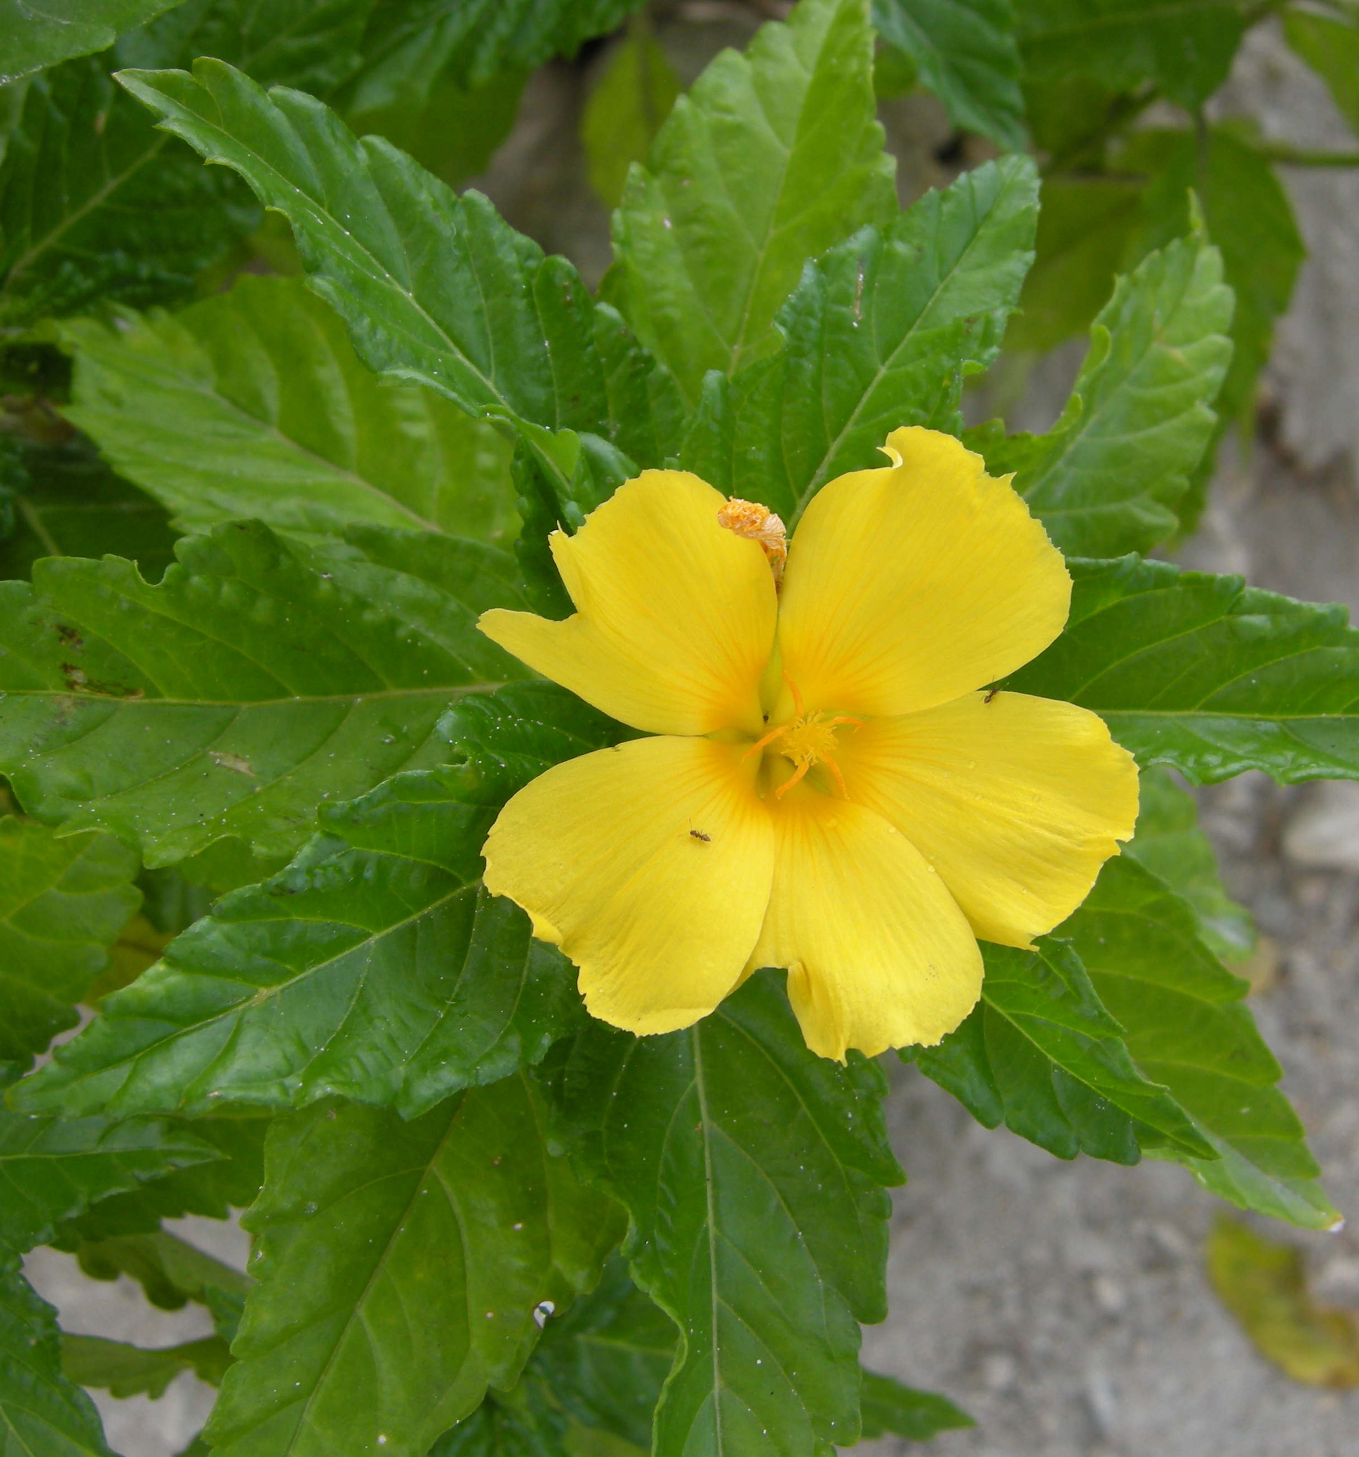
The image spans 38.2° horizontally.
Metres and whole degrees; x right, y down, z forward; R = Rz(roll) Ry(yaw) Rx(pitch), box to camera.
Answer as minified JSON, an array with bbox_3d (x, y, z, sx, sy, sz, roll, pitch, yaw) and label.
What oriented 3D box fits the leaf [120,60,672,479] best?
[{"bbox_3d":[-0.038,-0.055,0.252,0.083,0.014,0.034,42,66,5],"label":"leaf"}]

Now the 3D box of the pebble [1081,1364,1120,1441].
[{"bbox_3d":[0.090,0.144,0.420,0.009,0.006,0.018,-9,51,-7],"label":"pebble"}]

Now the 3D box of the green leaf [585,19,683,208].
[{"bbox_3d":[-0.009,-0.125,0.400,0.025,0.007,0.042,6,66,2],"label":"green leaf"}]

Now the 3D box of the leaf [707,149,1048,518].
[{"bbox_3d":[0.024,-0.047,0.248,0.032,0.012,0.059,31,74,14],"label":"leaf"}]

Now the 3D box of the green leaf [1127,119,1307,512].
[{"bbox_3d":[0.094,-0.072,0.350,0.036,0.012,0.070,1,69,-12],"label":"green leaf"}]

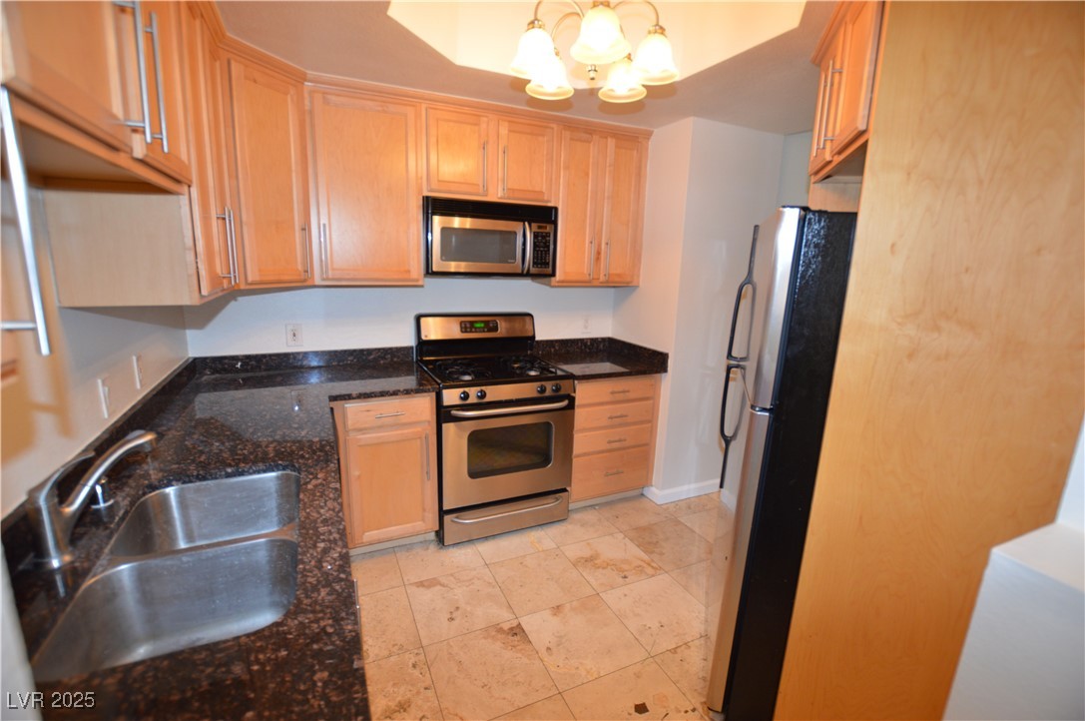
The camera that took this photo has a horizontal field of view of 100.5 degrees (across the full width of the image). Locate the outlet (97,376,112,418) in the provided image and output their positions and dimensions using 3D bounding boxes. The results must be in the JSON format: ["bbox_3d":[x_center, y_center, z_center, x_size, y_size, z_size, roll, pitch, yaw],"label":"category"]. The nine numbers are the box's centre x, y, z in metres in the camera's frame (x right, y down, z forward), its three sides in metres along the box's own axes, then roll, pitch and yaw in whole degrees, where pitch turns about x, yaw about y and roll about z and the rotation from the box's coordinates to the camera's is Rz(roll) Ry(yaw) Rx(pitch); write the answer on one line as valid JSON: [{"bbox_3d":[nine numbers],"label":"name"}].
[{"bbox_3d":[-1.316,0.106,1.364,0.010,0.118,0.073,-4,13,-26],"label":"outlet"}]

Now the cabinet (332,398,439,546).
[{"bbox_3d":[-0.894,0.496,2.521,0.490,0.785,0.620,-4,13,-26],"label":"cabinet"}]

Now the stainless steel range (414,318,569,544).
[{"bbox_3d":[-0.299,0.351,2.740,0.765,1.190,0.680,-4,14,-25],"label":"stainless steel range"}]

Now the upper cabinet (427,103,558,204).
[{"bbox_3d":[-0.331,-1.134,2.612,0.758,0.465,0.335,-4,13,-26],"label":"upper cabinet"}]

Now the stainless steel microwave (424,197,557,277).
[{"bbox_3d":[-0.332,-0.704,2.652,0.762,0.399,0.383,-4,14,-25],"label":"stainless steel microwave"}]

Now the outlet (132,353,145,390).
[{"bbox_3d":[-1.448,0.035,1.624,0.008,0.118,0.073,-4,13,-26],"label":"outlet"}]

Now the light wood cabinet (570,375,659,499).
[{"bbox_3d":[0.335,0.416,3.052,0.617,0.775,0.620,-4,14,-25],"label":"light wood cabinet"}]

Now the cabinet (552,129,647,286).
[{"bbox_3d":[0.310,-0.955,2.944,0.665,0.935,0.313,-4,14,-25],"label":"cabinet"}]

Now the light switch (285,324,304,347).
[{"bbox_3d":[-1.370,-0.136,2.497,0.073,0.118,0.008,-4,13,-26],"label":"light switch"}]

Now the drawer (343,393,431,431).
[{"bbox_3d":[-0.811,0.212,2.322,0.386,0.133,0.420,-4,14,-25],"label":"drawer"}]

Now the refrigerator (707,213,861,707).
[{"bbox_3d":[1.047,0.381,1.632,0.770,1.700,0.750,6,13,19],"label":"refrigerator"}]

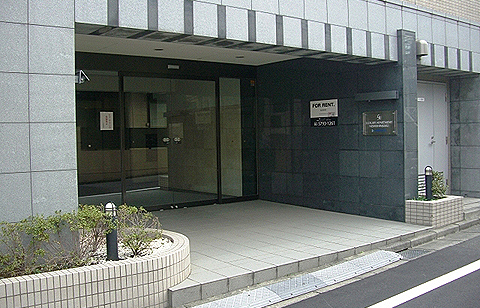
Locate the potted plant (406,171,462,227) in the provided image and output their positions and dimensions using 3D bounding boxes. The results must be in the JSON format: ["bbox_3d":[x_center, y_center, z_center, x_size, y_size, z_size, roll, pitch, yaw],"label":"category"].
[{"bbox_3d":[2.731,0.625,7.405,0.850,0.700,0.510,-3,3,-39],"label":"potted plant"}]

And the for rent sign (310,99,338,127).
[{"bbox_3d":[1.399,-0.668,8.683,0.030,0.445,0.640,-3,3,-35],"label":"for rent sign"}]

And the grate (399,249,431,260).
[{"bbox_3d":[1.970,1.168,6.088,0.440,0.030,0.270,-3,3,-39],"label":"grate"}]

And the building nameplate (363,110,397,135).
[{"bbox_3d":[2.059,-0.440,7.737,0.035,0.355,0.630,-3,3,-35],"label":"building nameplate"}]

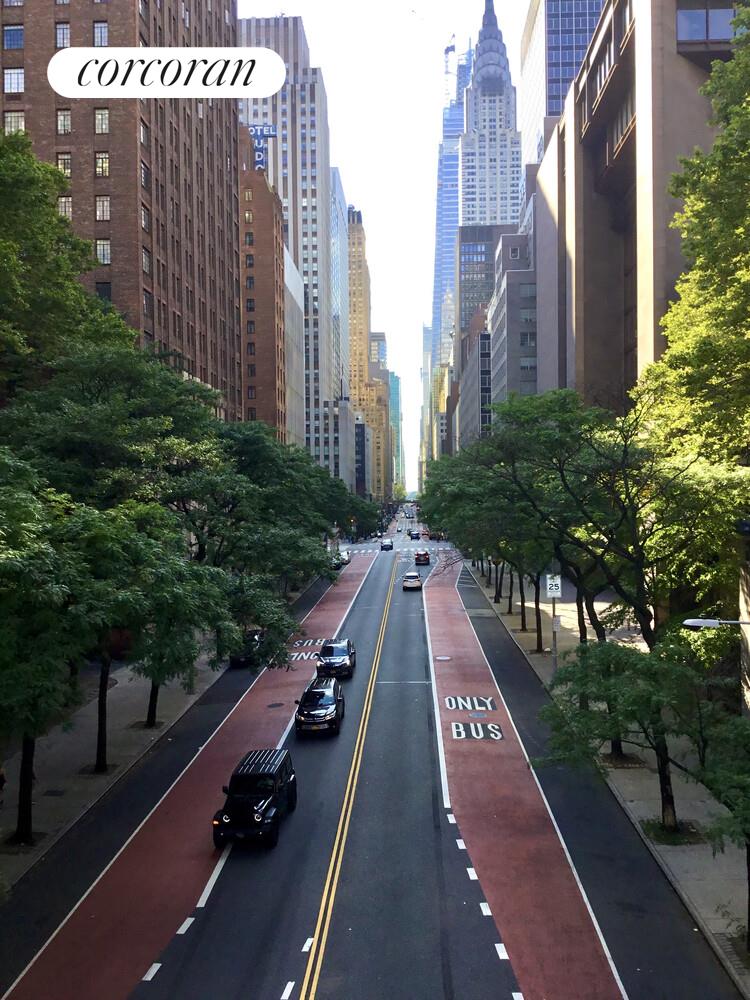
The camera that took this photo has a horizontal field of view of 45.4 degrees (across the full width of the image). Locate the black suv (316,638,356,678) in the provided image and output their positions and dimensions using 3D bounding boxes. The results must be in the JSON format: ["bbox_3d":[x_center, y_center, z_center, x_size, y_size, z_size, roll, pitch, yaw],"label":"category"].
[{"bbox_3d":[-2.168,8.933,50.587,1.880,1.660,4.700,-1,1,3],"label":"black suv"}]

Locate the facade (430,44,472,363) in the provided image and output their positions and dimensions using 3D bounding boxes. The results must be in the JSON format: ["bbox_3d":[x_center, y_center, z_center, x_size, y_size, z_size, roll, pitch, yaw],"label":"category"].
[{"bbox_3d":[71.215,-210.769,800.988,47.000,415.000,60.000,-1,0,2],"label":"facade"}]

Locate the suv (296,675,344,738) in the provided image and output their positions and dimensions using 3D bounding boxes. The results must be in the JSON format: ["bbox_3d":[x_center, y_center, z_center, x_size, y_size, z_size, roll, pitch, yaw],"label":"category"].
[{"bbox_3d":[-2.354,9.051,40.587,1.920,1.730,4.880,-1,1,2],"label":"suv"}]

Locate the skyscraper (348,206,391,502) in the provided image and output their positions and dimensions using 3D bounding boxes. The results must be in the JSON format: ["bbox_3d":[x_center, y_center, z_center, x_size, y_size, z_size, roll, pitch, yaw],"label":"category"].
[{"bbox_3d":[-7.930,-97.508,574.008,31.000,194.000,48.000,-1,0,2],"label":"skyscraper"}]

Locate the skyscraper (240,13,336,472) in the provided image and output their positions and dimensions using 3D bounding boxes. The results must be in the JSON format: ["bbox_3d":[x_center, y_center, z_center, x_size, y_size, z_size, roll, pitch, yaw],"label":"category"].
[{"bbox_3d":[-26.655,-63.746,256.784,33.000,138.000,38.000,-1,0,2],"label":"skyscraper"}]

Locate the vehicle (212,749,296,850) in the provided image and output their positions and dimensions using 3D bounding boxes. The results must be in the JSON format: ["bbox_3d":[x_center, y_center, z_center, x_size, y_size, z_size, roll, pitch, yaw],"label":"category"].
[{"bbox_3d":[-3.613,9.197,27.986,1.880,1.850,4.700,-1,1,3],"label":"vehicle"}]

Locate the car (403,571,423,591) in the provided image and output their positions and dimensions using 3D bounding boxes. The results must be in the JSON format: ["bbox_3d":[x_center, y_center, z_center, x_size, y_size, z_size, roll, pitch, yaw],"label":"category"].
[{"bbox_3d":[3.843,8.221,92.487,1.860,1.670,4.600,-1,1,3],"label":"car"}]

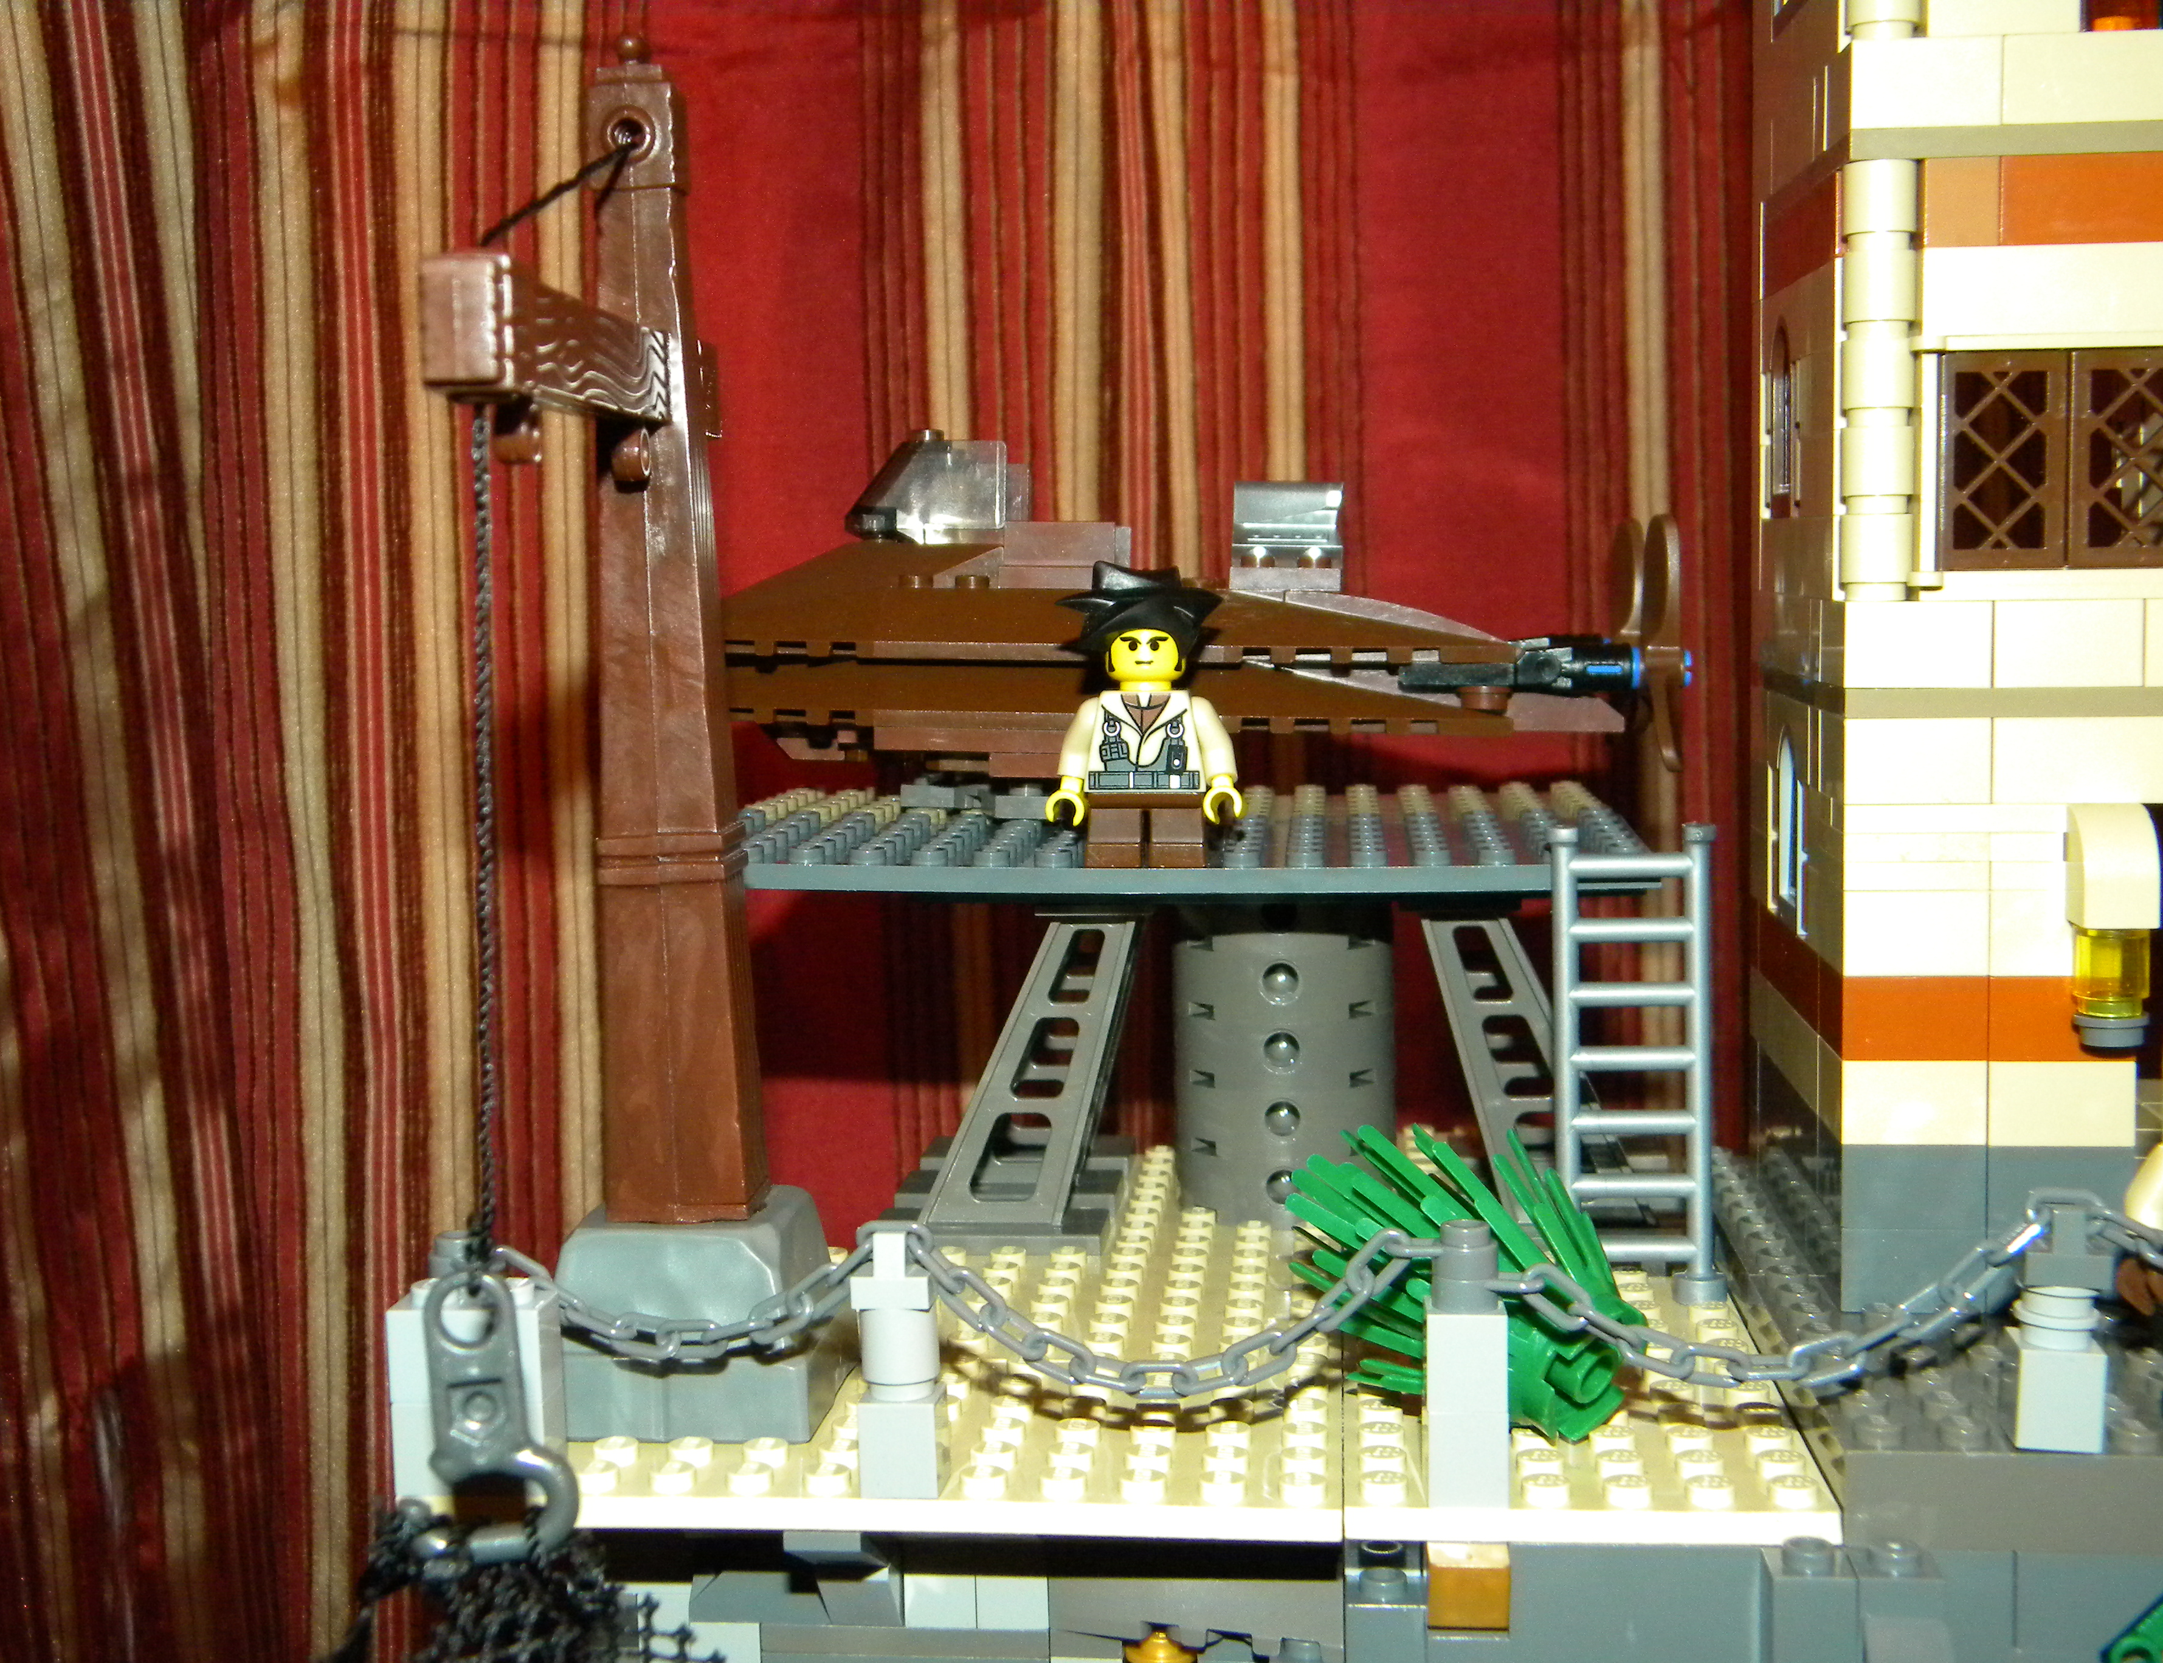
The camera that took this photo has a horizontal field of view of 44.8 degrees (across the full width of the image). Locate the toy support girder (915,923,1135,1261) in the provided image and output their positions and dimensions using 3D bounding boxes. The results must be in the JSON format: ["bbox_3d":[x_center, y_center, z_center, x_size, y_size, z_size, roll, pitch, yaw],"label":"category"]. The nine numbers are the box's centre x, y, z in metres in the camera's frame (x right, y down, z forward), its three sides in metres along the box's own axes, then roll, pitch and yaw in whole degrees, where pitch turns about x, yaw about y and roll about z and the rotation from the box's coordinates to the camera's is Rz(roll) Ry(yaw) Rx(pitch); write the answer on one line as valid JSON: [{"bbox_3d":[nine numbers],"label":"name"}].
[{"bbox_3d":[-0.006,0.033,0.370,0.029,0.043,0.026,-1,5,5],"label":"toy support girder"}]

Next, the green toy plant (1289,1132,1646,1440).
[{"bbox_3d":[0.048,0.054,0.297,0.034,0.032,0.034,-4,19,-28],"label":"green toy plant"}]

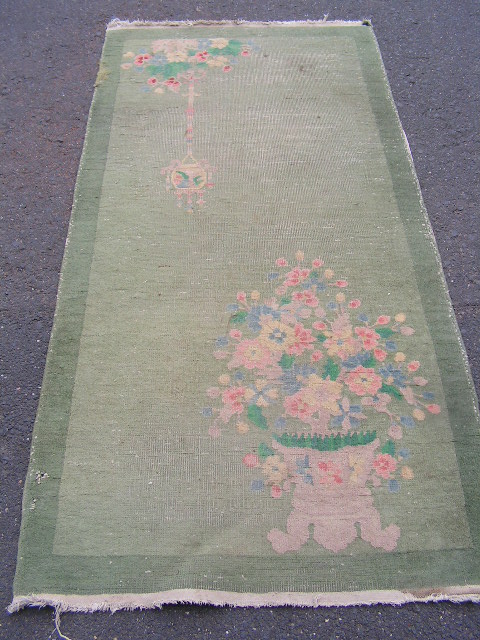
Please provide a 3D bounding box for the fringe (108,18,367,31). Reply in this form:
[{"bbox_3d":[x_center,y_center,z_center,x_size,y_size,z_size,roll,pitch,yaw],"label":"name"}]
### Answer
[{"bbox_3d":[-0.007,-1.038,2.323,0.915,0.015,0.055,-1,54,-1],"label":"fringe"}]

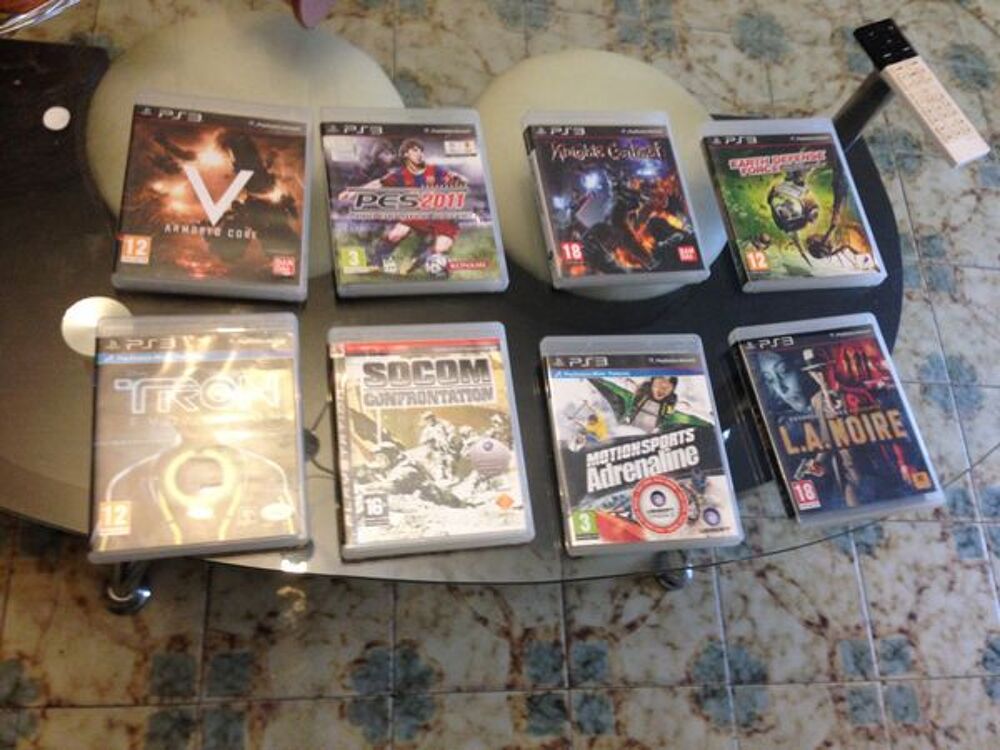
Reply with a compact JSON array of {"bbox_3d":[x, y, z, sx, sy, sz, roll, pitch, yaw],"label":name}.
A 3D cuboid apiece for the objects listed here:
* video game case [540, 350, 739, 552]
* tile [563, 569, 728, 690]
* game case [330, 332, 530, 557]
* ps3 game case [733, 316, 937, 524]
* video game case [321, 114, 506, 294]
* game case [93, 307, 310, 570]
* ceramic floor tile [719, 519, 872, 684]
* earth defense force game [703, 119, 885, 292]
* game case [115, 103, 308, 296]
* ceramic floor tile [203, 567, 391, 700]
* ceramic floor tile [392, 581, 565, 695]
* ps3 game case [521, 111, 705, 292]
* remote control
[{"bbox_3d":[0.109,0.051,0.743,0.135,0.015,0.171,-1,68,-14],"label":"video game case"},{"bbox_3d":[0.168,0.271,1.146,0.200,0.010,0.200,3,67,-13],"label":"tile"},{"bbox_3d":[-0.052,0.044,0.706,0.135,0.015,0.171,-2,68,-15],"label":"game case"},{"bbox_3d":[0.280,0.032,0.791,0.135,0.015,0.172,-8,70,-17],"label":"ps3 game case"},{"bbox_3d":[-0.071,-0.144,0.780,0.135,0.015,0.171,-3,69,-15],"label":"video game case"},{"bbox_3d":[-0.208,0.039,0.668,0.135,0.015,0.172,-2,68,-15],"label":"game case"},{"bbox_3d":[0.363,0.281,1.191,0.200,0.010,0.200,3,67,-13],"label":"ceramic floor tile"},{"bbox_3d":[0.266,-0.158,0.870,0.135,0.015,0.171,-5,69,-16],"label":"earth defense force game"},{"bbox_3d":[-0.216,-0.141,0.743,0.135,0.015,0.171,3,67,-13],"label":"game case"},{"bbox_3d":[-0.221,0.254,1.058,0.200,0.010,0.200,3,67,-13],"label":"ceramic floor tile"},{"bbox_3d":[-0.026,0.263,1.103,0.200,0.010,0.200,3,67,-13],"label":"ceramic floor tile"},{"bbox_3d":[0.099,-0.156,0.826,0.135,0.015,0.172,-4,69,-15],"label":"ps3 game case"},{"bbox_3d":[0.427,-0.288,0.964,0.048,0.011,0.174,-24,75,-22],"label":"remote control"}]

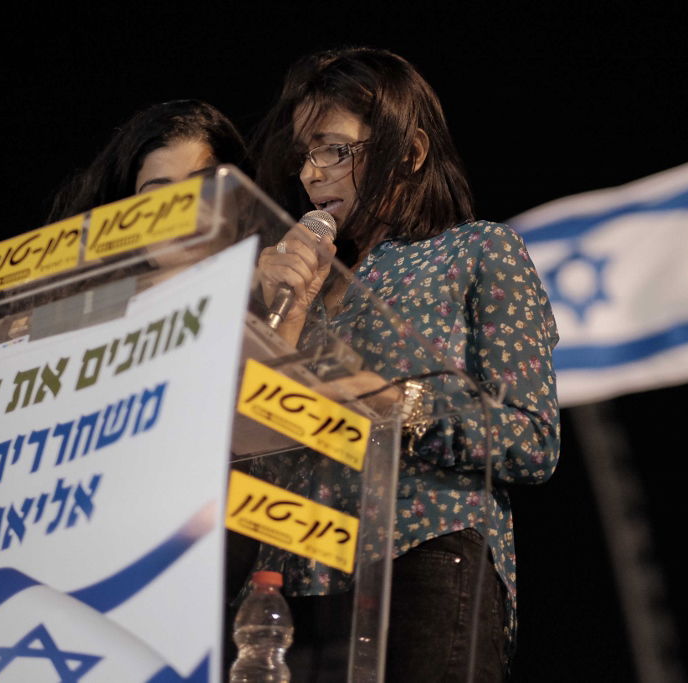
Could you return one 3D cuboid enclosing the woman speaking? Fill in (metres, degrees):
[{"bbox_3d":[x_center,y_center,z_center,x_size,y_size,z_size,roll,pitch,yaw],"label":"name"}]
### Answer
[{"bbox_3d":[0.036,0.374,2.865,0.400,1.600,0.450,19,-24,-38],"label":"woman speaking"}]

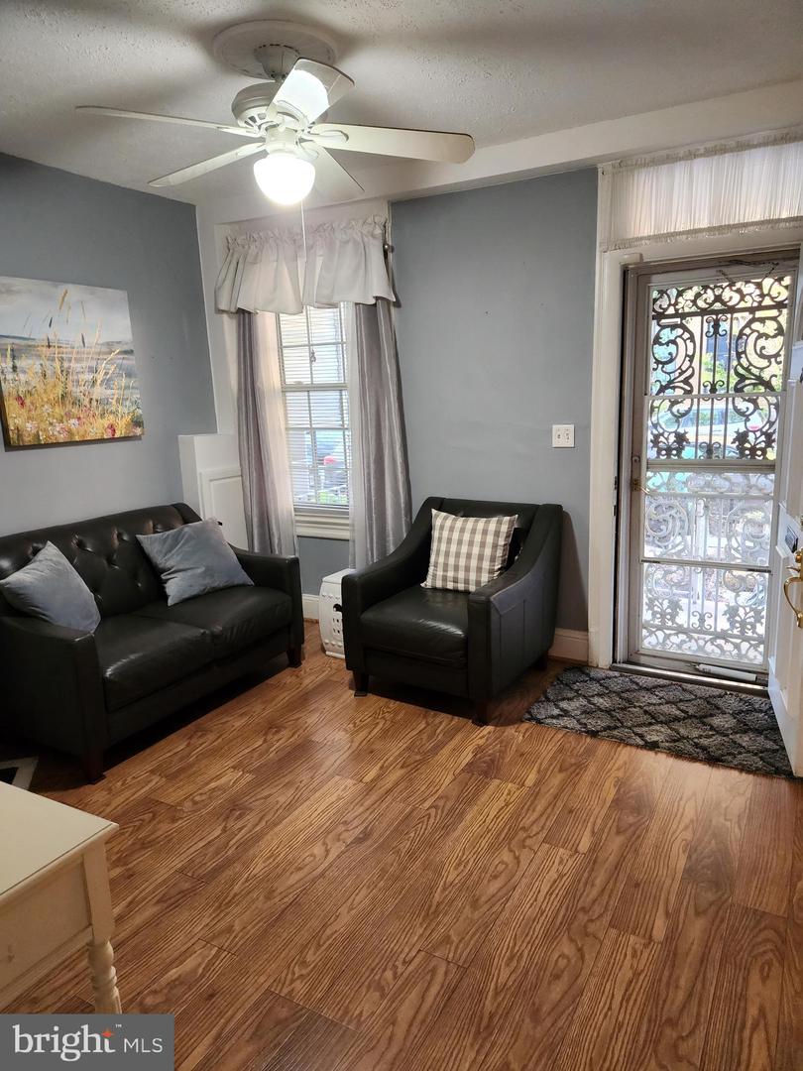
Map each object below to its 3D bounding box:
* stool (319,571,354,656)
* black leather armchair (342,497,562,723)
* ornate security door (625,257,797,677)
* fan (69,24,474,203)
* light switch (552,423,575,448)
[{"bbox_3d":[-0.249,0.460,4.117,0.310,0.445,0.330,5,13,29],"label":"stool"},{"bbox_3d":[0.280,0.320,3.610,0.800,0.880,0.850,5,14,32],"label":"black leather armchair"},{"bbox_3d":[1.500,-0.282,3.492,0.730,1.980,0.060,5,13,29],"label":"ornate security door"},{"bbox_3d":[-0.436,-1.437,2.517,1.340,0.500,1.340,5,13,29],"label":"fan"},{"bbox_3d":[0.845,-0.518,3.715,0.115,0.114,0.012,5,13,29],"label":"light switch"}]

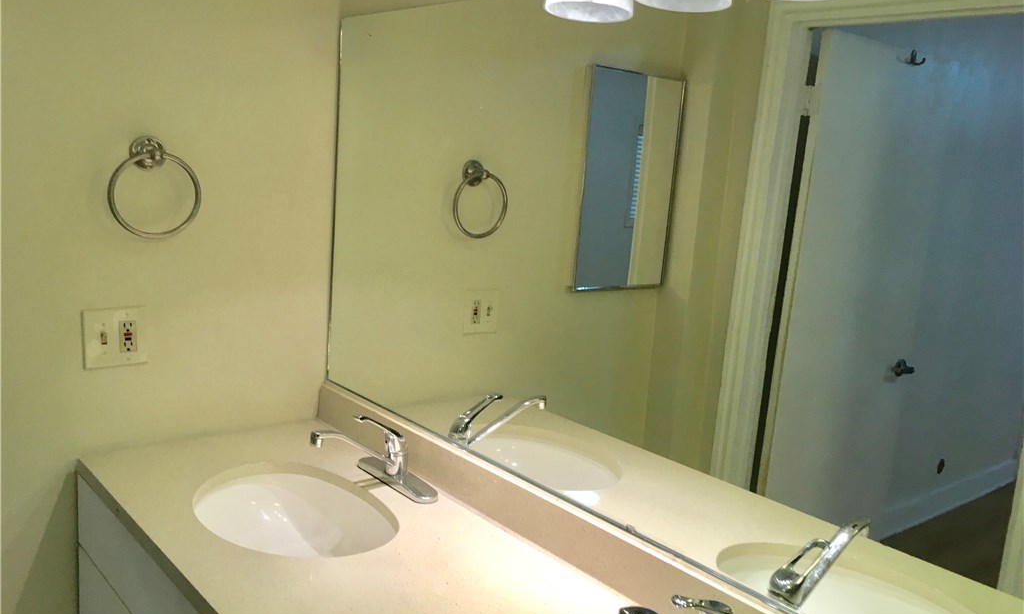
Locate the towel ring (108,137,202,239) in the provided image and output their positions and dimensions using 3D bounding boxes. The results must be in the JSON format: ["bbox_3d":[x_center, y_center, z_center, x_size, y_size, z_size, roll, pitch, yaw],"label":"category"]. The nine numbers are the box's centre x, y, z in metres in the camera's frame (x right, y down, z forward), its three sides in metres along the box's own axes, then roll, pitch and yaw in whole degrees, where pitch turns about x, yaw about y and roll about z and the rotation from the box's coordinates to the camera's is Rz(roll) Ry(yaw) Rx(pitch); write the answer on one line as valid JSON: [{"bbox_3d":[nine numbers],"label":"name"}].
[{"bbox_3d":[-0.729,-0.241,1.745,0.182,0.208,0.063,-4,13,-40],"label":"towel ring"}]

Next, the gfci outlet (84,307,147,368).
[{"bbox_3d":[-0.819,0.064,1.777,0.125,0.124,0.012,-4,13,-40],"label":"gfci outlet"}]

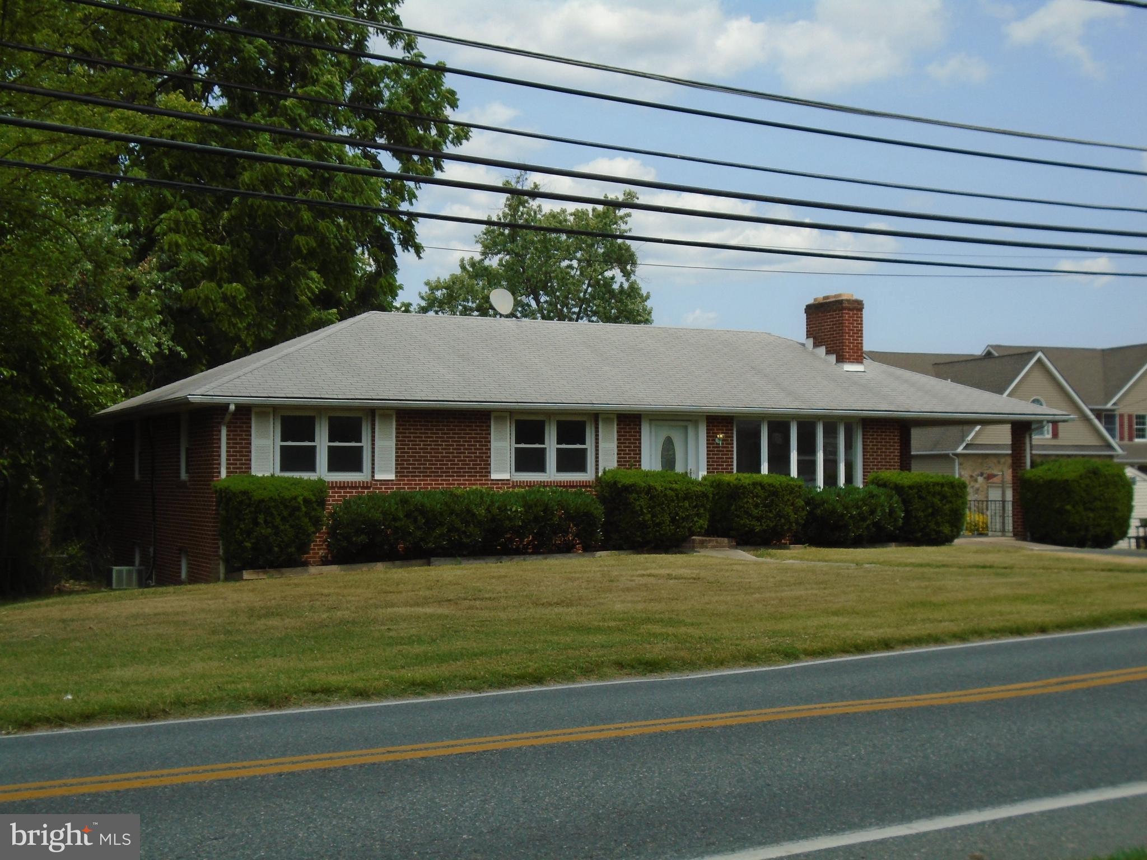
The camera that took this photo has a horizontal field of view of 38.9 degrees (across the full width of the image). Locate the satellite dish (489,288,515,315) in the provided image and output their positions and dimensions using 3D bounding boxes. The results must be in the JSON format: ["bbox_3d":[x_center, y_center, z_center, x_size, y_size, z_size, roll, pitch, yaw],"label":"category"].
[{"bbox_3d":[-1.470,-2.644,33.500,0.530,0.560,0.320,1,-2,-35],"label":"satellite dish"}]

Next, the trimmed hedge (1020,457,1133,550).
[{"bbox_3d":[10.342,1.495,33.449,1.560,1.800,1.660,1,-2,-27],"label":"trimmed hedge"}]

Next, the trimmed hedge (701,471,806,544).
[{"bbox_3d":[3.339,1.444,30.096,1.490,1.310,1.290,1,-2,-27],"label":"trimmed hedge"}]

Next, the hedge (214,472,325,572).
[{"bbox_3d":[-4.872,1.457,26.078,1.560,1.480,1.290,1,-2,-27],"label":"hedge"}]

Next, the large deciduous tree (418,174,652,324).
[{"bbox_3d":[-1.224,-2.226,52.107,8.400,12.050,8.200,1,-2,-27],"label":"large deciduous tree"}]

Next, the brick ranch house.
[{"bbox_3d":[0.062,0.015,34.077,18.550,5.900,9.400,1,-2,-27],"label":"brick ranch house"}]

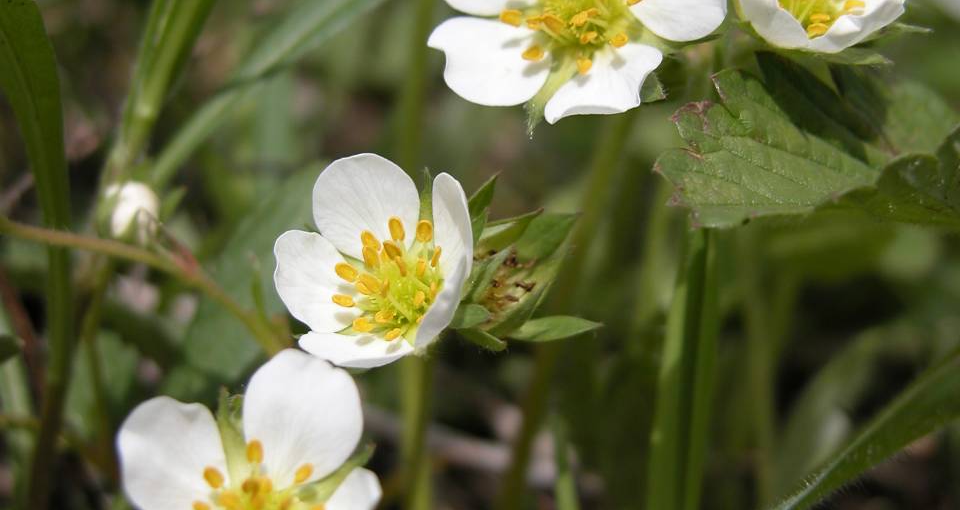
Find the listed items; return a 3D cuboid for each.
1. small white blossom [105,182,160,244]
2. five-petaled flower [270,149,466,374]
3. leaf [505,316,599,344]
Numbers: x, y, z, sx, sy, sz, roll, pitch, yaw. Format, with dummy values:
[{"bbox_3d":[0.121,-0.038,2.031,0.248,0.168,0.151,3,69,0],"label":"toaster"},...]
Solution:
[{"bbox_3d":[-0.031,-0.004,0.190,0.005,0.005,0.005,0,21,0],"label":"small white blossom"},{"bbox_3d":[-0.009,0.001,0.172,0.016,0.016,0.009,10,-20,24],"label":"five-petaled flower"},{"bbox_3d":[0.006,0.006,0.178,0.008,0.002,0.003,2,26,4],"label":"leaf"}]

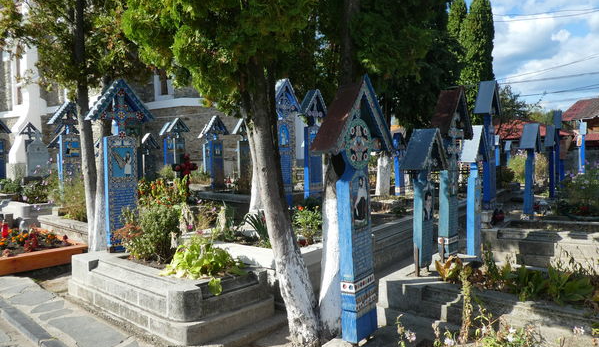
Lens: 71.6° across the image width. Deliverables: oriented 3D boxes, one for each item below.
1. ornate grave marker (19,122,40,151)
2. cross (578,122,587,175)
[{"bbox_3d":[-8.351,-0.685,12.857,0.206,1.809,0.567,3,4,38],"label":"ornate grave marker"},{"bbox_3d":[8.621,-0.720,12.649,0.206,1.688,0.464,3,4,38],"label":"cross"}]

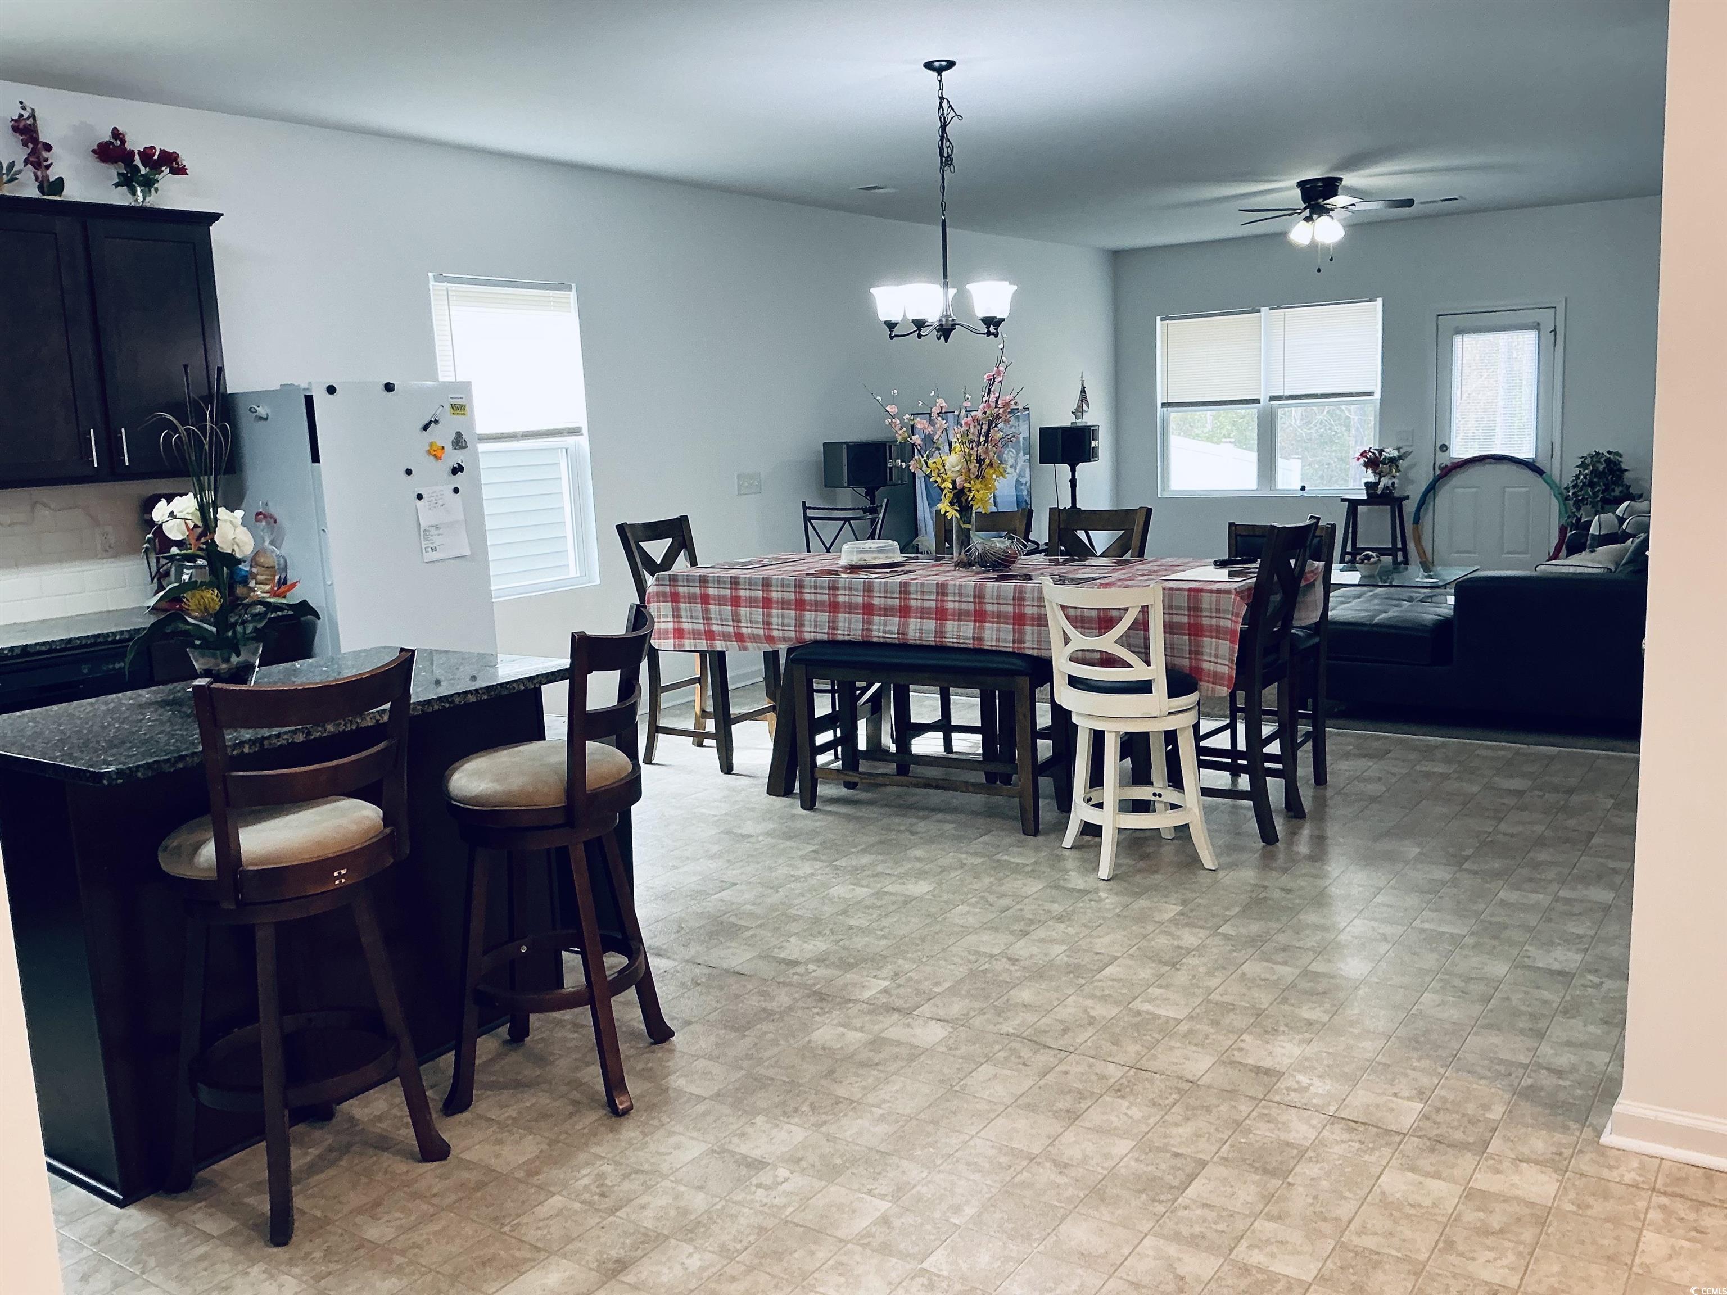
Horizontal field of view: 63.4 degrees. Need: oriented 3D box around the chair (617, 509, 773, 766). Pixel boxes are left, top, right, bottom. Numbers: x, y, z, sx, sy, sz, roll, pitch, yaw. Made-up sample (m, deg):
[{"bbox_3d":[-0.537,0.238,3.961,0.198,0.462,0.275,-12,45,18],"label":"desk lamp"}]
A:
[{"bbox_3d":[-0.720,-0.029,6.303,0.550,1.090,0.460,4,12,36],"label":"chair"}]

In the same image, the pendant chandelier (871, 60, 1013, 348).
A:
[{"bbox_3d":[0.306,-1.644,5.186,0.570,1.000,0.570,-2,9,4],"label":"pendant chandelier"}]

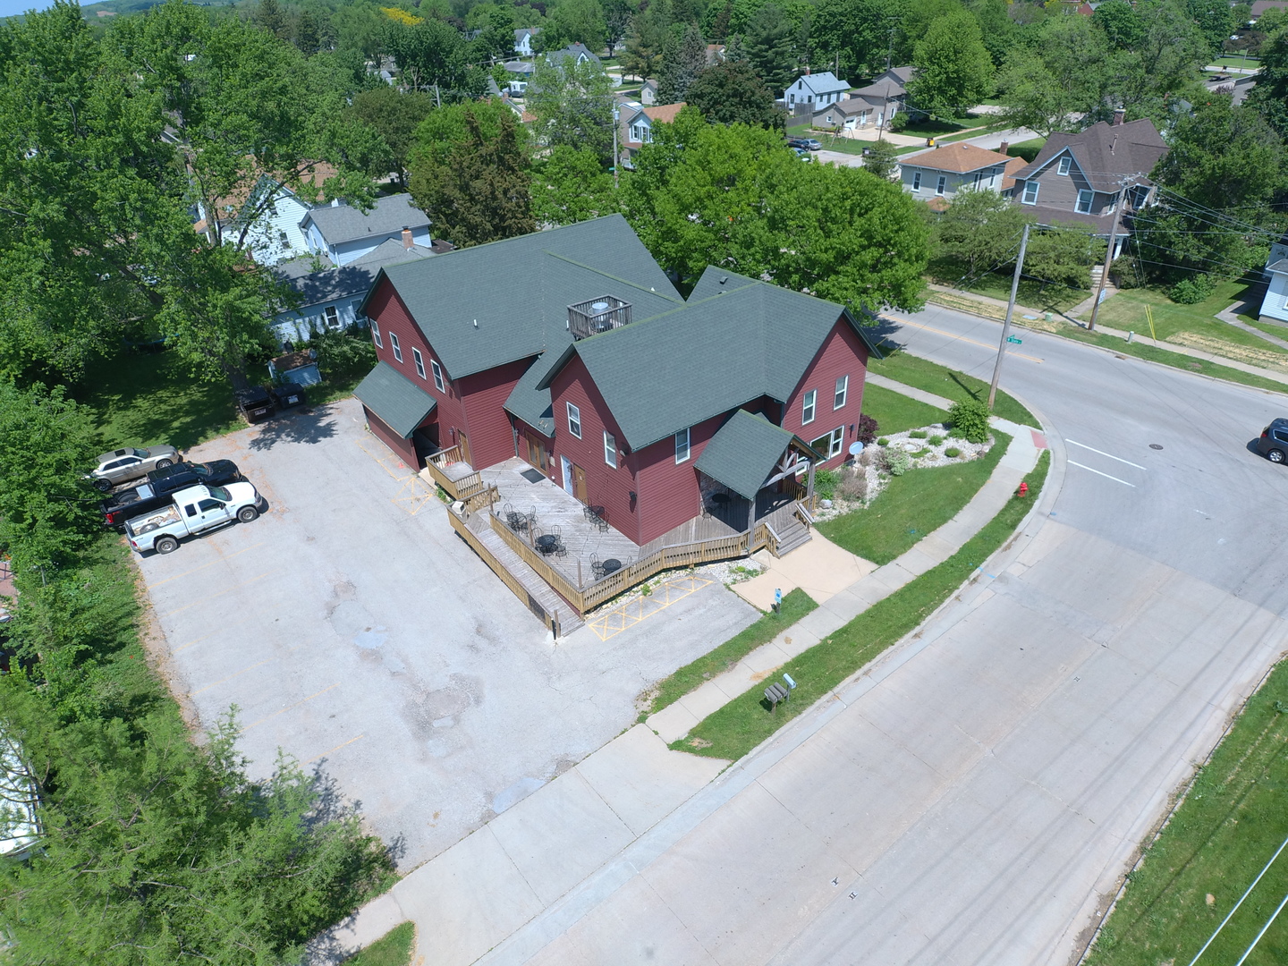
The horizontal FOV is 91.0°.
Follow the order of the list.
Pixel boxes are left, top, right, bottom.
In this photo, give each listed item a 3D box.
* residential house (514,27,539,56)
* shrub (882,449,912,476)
[{"bbox_3d":[-41.646,-155.286,223.003,8.500,8.976,9.000,-28,43,-31],"label":"residential house"},{"bbox_3d":[13.536,-1.052,33.900,1.500,1.150,1.500,-2,36,0],"label":"shrub"}]

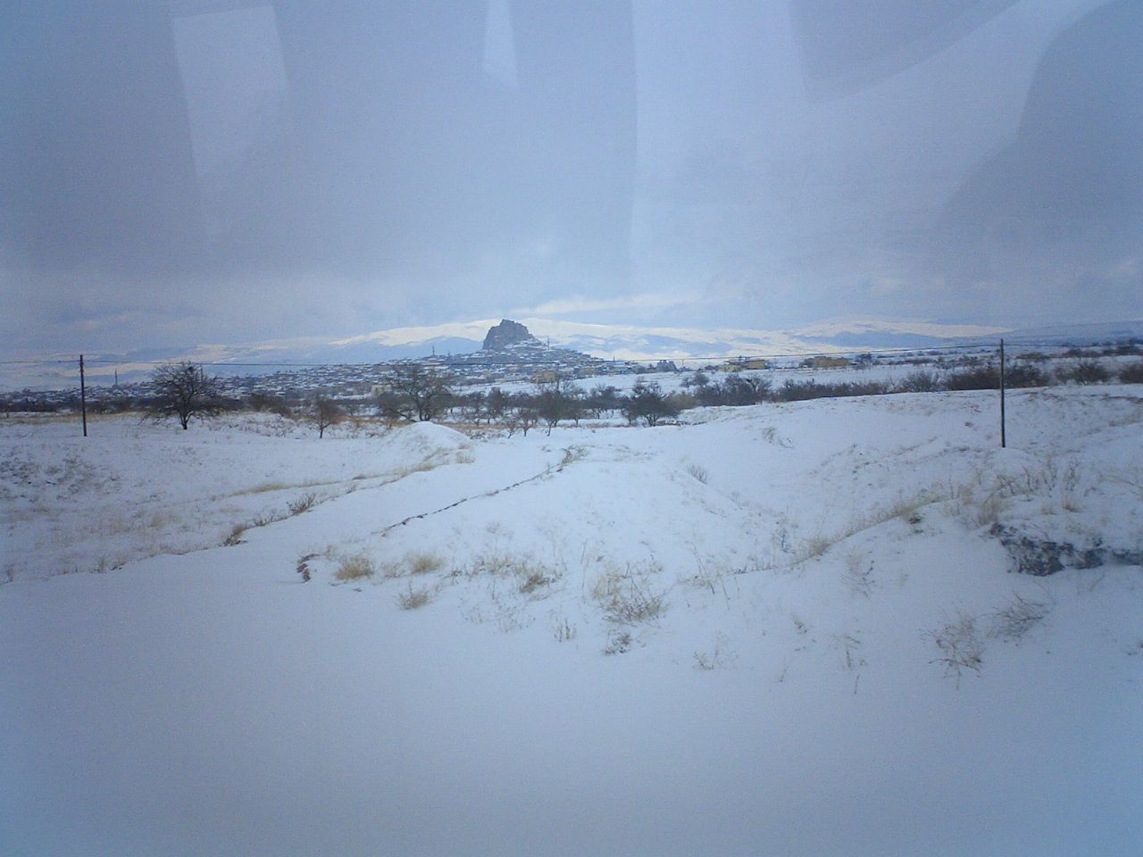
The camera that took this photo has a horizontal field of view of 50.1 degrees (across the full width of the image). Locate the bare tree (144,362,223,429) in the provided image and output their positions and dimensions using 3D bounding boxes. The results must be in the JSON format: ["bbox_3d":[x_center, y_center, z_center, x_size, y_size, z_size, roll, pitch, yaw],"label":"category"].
[{"bbox_3d":[-36.521,-3.131,115.000,7.397,6.304,7.027,-1,3,0],"label":"bare tree"}]

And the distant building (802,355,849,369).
[{"bbox_3d":[141.397,-37.027,680.000,26.341,6.213,13.000,-1,3,11],"label":"distant building"}]

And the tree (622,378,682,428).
[{"bbox_3d":[7.981,-2.541,122.000,5.707,4.815,5.421,-1,3,0],"label":"tree"}]

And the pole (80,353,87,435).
[{"bbox_3d":[-39.144,-2.614,98.000,0.260,6.625,0.260,-1,3,0],"label":"pole"}]

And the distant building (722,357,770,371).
[{"bbox_3d":[92.878,-33.968,650.000,23.754,6.889,13.000,-1,3,6],"label":"distant building"}]

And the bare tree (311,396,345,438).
[{"bbox_3d":[-20.514,-0.903,103.000,2.785,3.463,2.646,-1,3,0],"label":"bare tree"}]

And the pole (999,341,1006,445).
[{"bbox_3d":[26.449,-2.110,75.000,0.240,6.660,0.240,-1,3,0],"label":"pole"}]

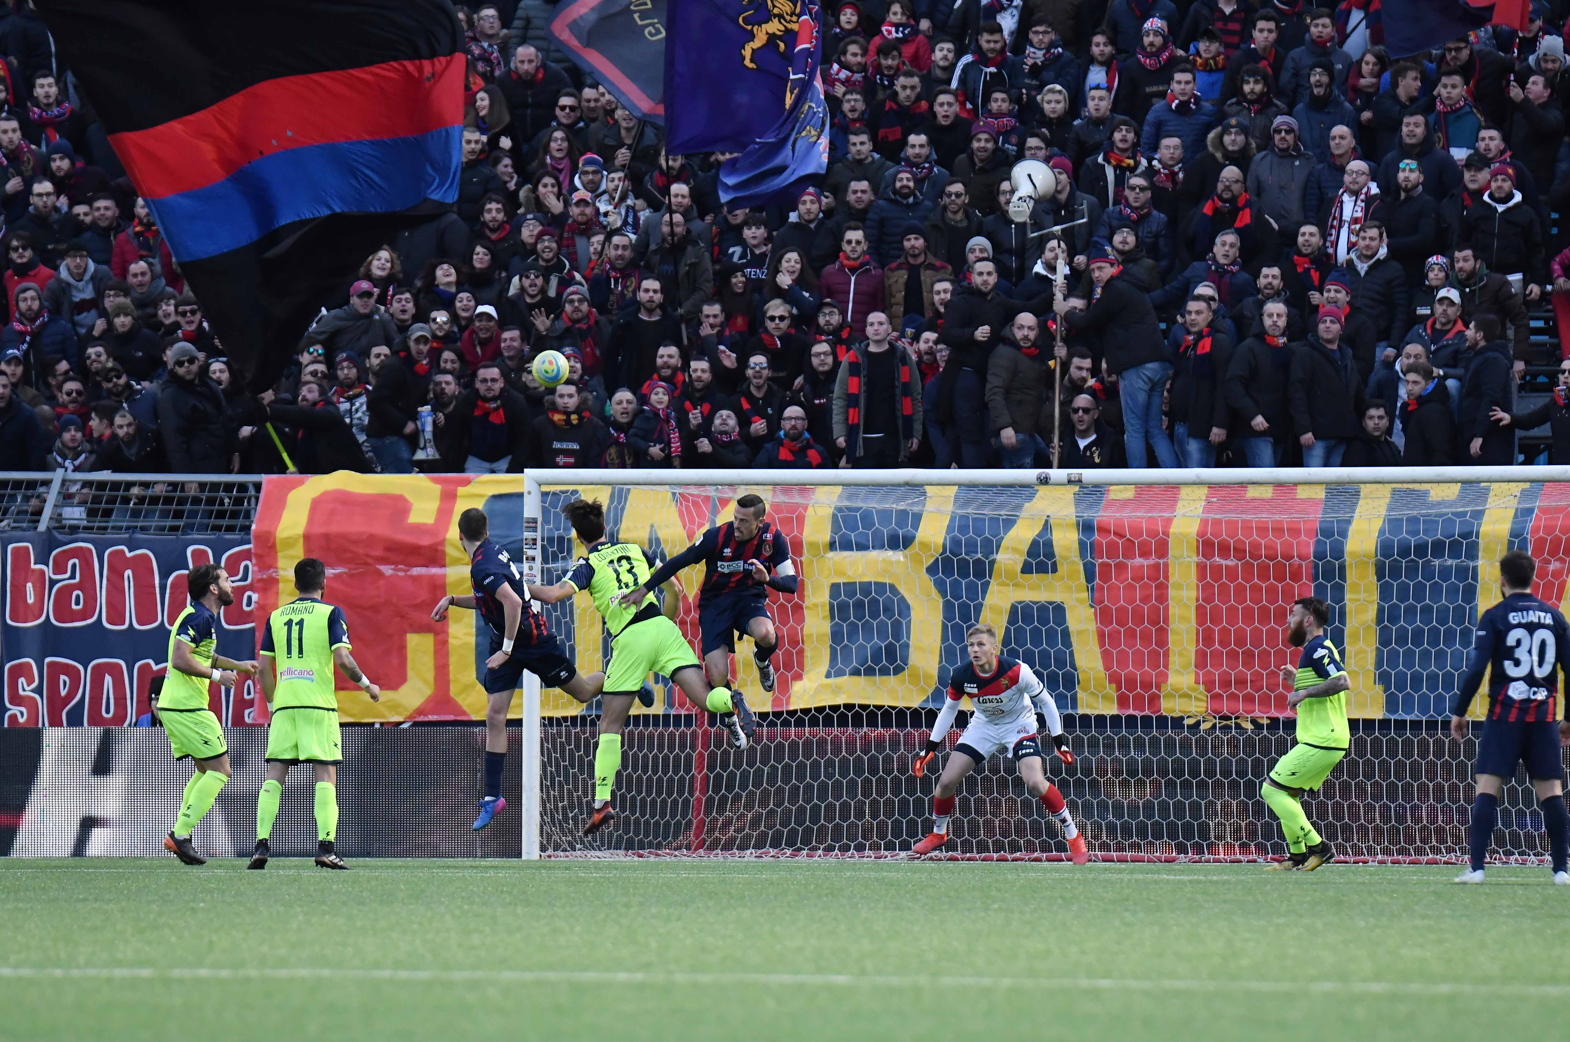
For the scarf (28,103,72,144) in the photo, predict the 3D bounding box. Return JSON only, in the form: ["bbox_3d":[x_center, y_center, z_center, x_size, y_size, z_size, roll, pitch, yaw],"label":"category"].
[{"bbox_3d":[-5.496,-2.981,132.000,0.330,0.300,0.250,0,-1,3],"label":"scarf"}]

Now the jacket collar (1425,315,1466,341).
[{"bbox_3d":[4.581,-1.336,122.500,0.290,0.180,0.220,0,-1,20],"label":"jacket collar"}]

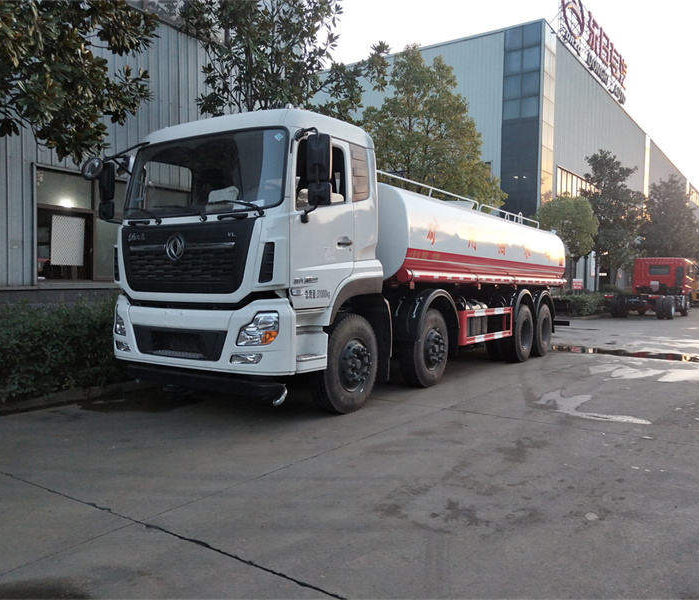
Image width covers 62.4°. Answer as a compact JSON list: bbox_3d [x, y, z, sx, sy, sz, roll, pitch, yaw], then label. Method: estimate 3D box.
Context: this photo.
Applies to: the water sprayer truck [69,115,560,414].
[{"bbox_3d":[1.313,-0.431,10.263,2.600,3.220,10.650,2,2,35],"label":"water sprayer truck"}]

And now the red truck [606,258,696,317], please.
[{"bbox_3d":[14.968,-0.560,28.568,2.500,3.020,8.700,2,2,36],"label":"red truck"}]

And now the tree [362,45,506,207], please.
[{"bbox_3d":[2.496,-3.235,16.908,4.400,8.570,4.400,2,2,35],"label":"tree"}]

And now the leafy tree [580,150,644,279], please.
[{"bbox_3d":[15.807,-4.076,34.595,3.900,9.810,3.900,2,2,35],"label":"leafy tree"}]

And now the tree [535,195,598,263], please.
[{"bbox_3d":[10.825,-2.172,28.634,3.300,6.140,3.300,2,2,35],"label":"tree"}]

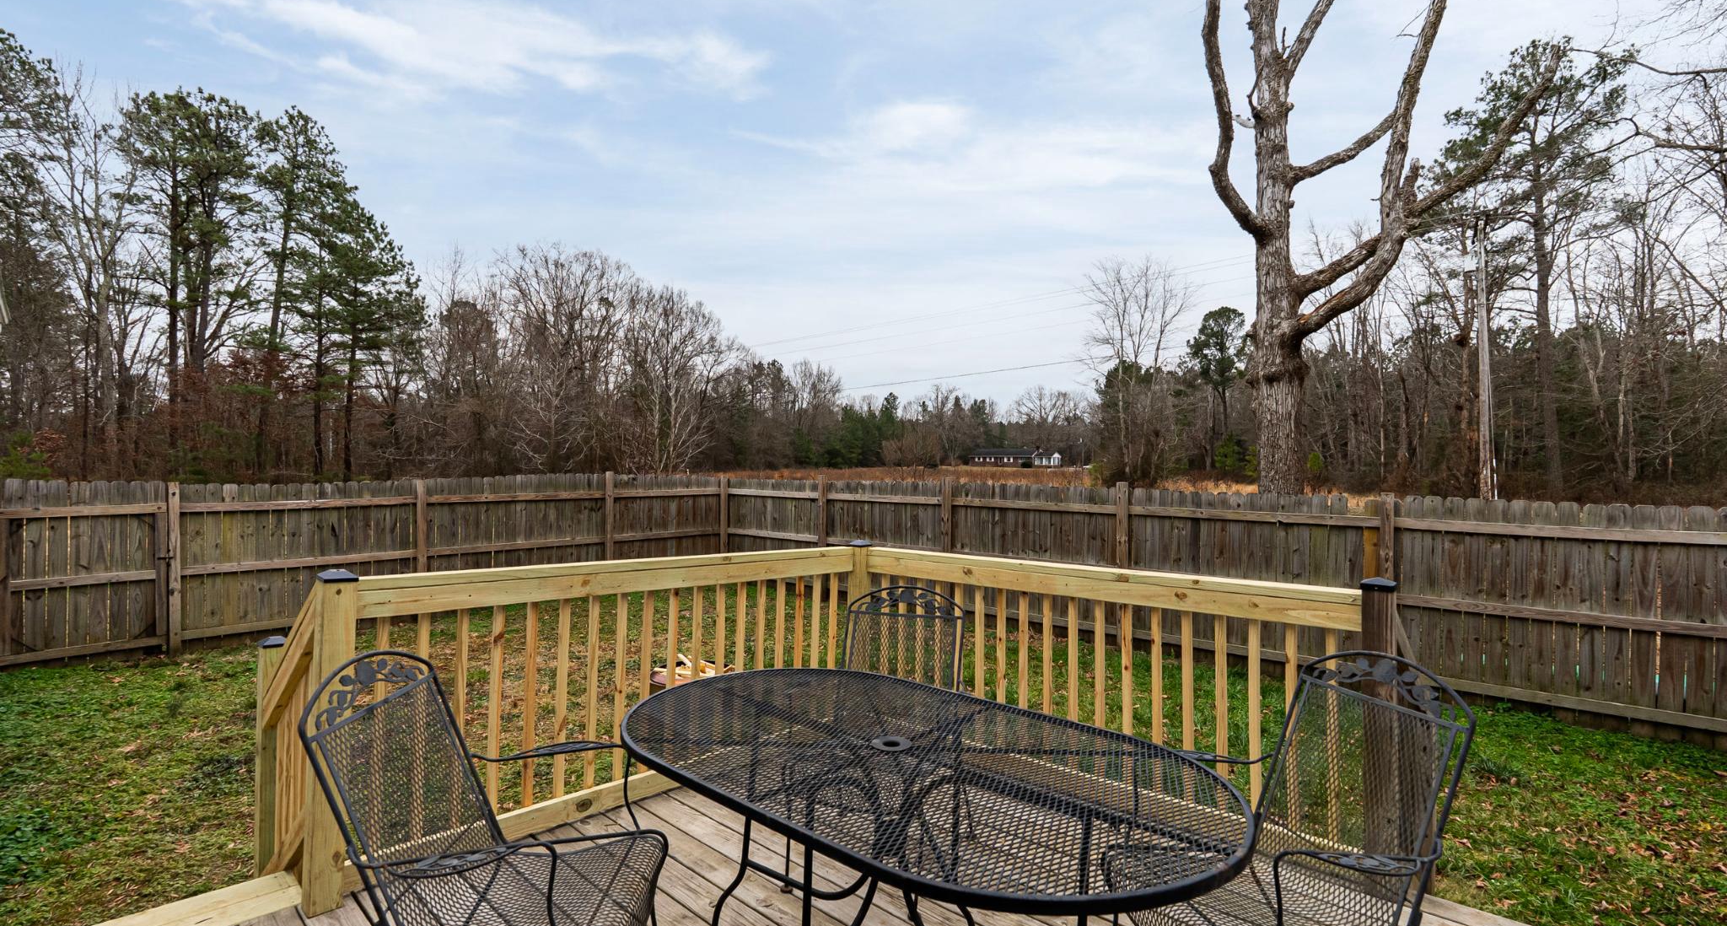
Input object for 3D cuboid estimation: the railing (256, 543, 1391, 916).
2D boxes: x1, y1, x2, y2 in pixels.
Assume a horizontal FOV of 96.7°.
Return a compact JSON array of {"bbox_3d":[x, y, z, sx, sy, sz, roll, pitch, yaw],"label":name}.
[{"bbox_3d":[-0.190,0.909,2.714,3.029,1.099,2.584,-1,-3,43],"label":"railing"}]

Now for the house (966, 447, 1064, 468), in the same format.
[{"bbox_3d":[38.485,-1.458,193.000,22.000,5.100,8.500,-1,-3,38],"label":"house"}]

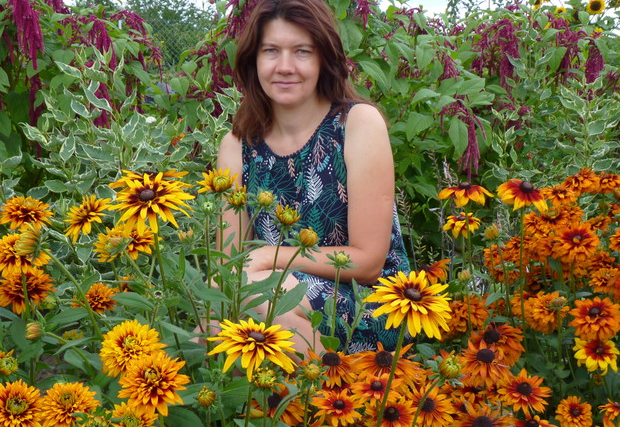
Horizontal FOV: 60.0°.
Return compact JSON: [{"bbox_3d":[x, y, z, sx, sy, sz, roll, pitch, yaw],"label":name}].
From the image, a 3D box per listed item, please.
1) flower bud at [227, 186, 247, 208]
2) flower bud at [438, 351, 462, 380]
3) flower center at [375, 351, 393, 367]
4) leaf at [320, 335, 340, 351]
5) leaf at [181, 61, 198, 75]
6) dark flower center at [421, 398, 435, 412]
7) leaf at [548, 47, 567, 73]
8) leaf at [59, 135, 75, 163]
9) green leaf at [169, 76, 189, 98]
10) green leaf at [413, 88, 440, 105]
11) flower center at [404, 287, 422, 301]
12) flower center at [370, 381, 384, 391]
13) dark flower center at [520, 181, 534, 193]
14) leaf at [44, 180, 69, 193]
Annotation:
[{"bbox_3d":[-0.099,-0.023,0.730,0.026,0.028,0.026,0,14,0],"label":"flower bud"},{"bbox_3d":[0.175,0.190,0.670,0.028,0.031,0.028,12,26,-2],"label":"flower bud"},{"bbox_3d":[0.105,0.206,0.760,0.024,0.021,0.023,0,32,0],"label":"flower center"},{"bbox_3d":[0.034,0.214,0.880,0.033,0.028,0.013,-6,0,-2],"label":"leaf"},{"bbox_3d":[-0.404,-0.486,1.800,0.056,0.047,0.020,-1,14,-6],"label":"leaf"},{"bbox_3d":[0.180,0.291,0.820,0.021,0.017,0.021,0,45,0],"label":"dark flower center"},{"bbox_3d":[0.783,-0.484,1.700,0.058,0.082,0.020,0,13,0],"label":"leaf"},{"bbox_3d":[-0.631,-0.169,1.400,0.034,0.068,0.018,19,-5,1],"label":"leaf"},{"bbox_3d":[-0.427,-0.414,1.750,0.064,0.070,0.020,-1,10,-6],"label":"green leaf"},{"bbox_3d":[0.344,-0.348,1.600,0.080,0.022,0.048,-20,37,-12],"label":"green leaf"},{"bbox_3d":[0.150,0.118,0.780,0.026,0.018,0.026,6,33,-3],"label":"flower center"},{"bbox_3d":[0.095,0.241,0.750,0.018,0.012,0.018,0,32,0],"label":"flower center"},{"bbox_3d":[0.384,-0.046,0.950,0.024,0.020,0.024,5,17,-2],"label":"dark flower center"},{"bbox_3d":[-0.590,-0.063,1.250,0.056,0.028,0.030,0,13,0],"label":"leaf"}]

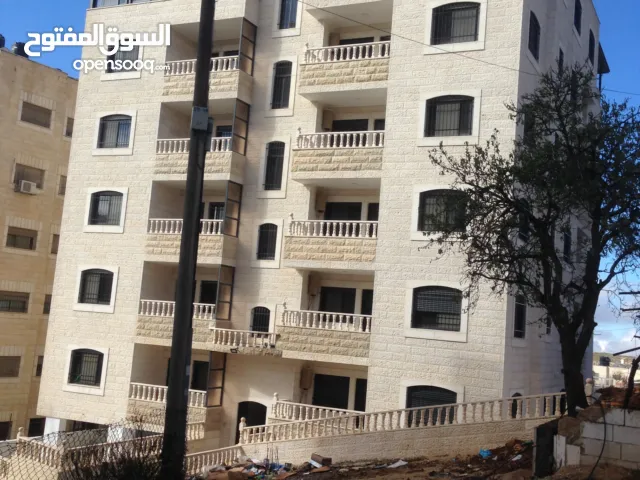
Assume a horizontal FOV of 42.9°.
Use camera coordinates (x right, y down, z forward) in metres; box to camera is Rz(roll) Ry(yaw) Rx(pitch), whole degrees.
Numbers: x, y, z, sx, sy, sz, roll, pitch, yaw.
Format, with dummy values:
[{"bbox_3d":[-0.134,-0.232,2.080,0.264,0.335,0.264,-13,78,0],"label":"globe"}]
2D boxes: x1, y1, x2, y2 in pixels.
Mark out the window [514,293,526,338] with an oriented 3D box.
[{"bbox_3d":[6.339,2.440,26.034,0.200,1.380,1.520,1,-8,27],"label":"window"}]

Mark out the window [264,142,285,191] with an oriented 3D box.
[{"bbox_3d":[-1.623,-2.710,29.958,0.760,1.840,0.200,1,-8,27],"label":"window"}]

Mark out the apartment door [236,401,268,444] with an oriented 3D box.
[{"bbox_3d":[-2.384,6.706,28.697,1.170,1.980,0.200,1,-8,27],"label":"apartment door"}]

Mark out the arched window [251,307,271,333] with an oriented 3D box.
[{"bbox_3d":[-2.095,2.951,29.208,0.760,1.060,0.200,1,-8,27],"label":"arched window"}]

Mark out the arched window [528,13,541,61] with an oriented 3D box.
[{"bbox_3d":[7.092,-6.732,27.117,0.190,1.381,1.593,1,-8,26],"label":"arched window"}]

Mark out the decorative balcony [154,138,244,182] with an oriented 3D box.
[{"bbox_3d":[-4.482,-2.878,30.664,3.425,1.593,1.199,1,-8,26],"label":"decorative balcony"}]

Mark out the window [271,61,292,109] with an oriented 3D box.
[{"bbox_3d":[-1.344,-5.746,30.203,0.710,1.861,0.200,1,-8,26],"label":"window"}]

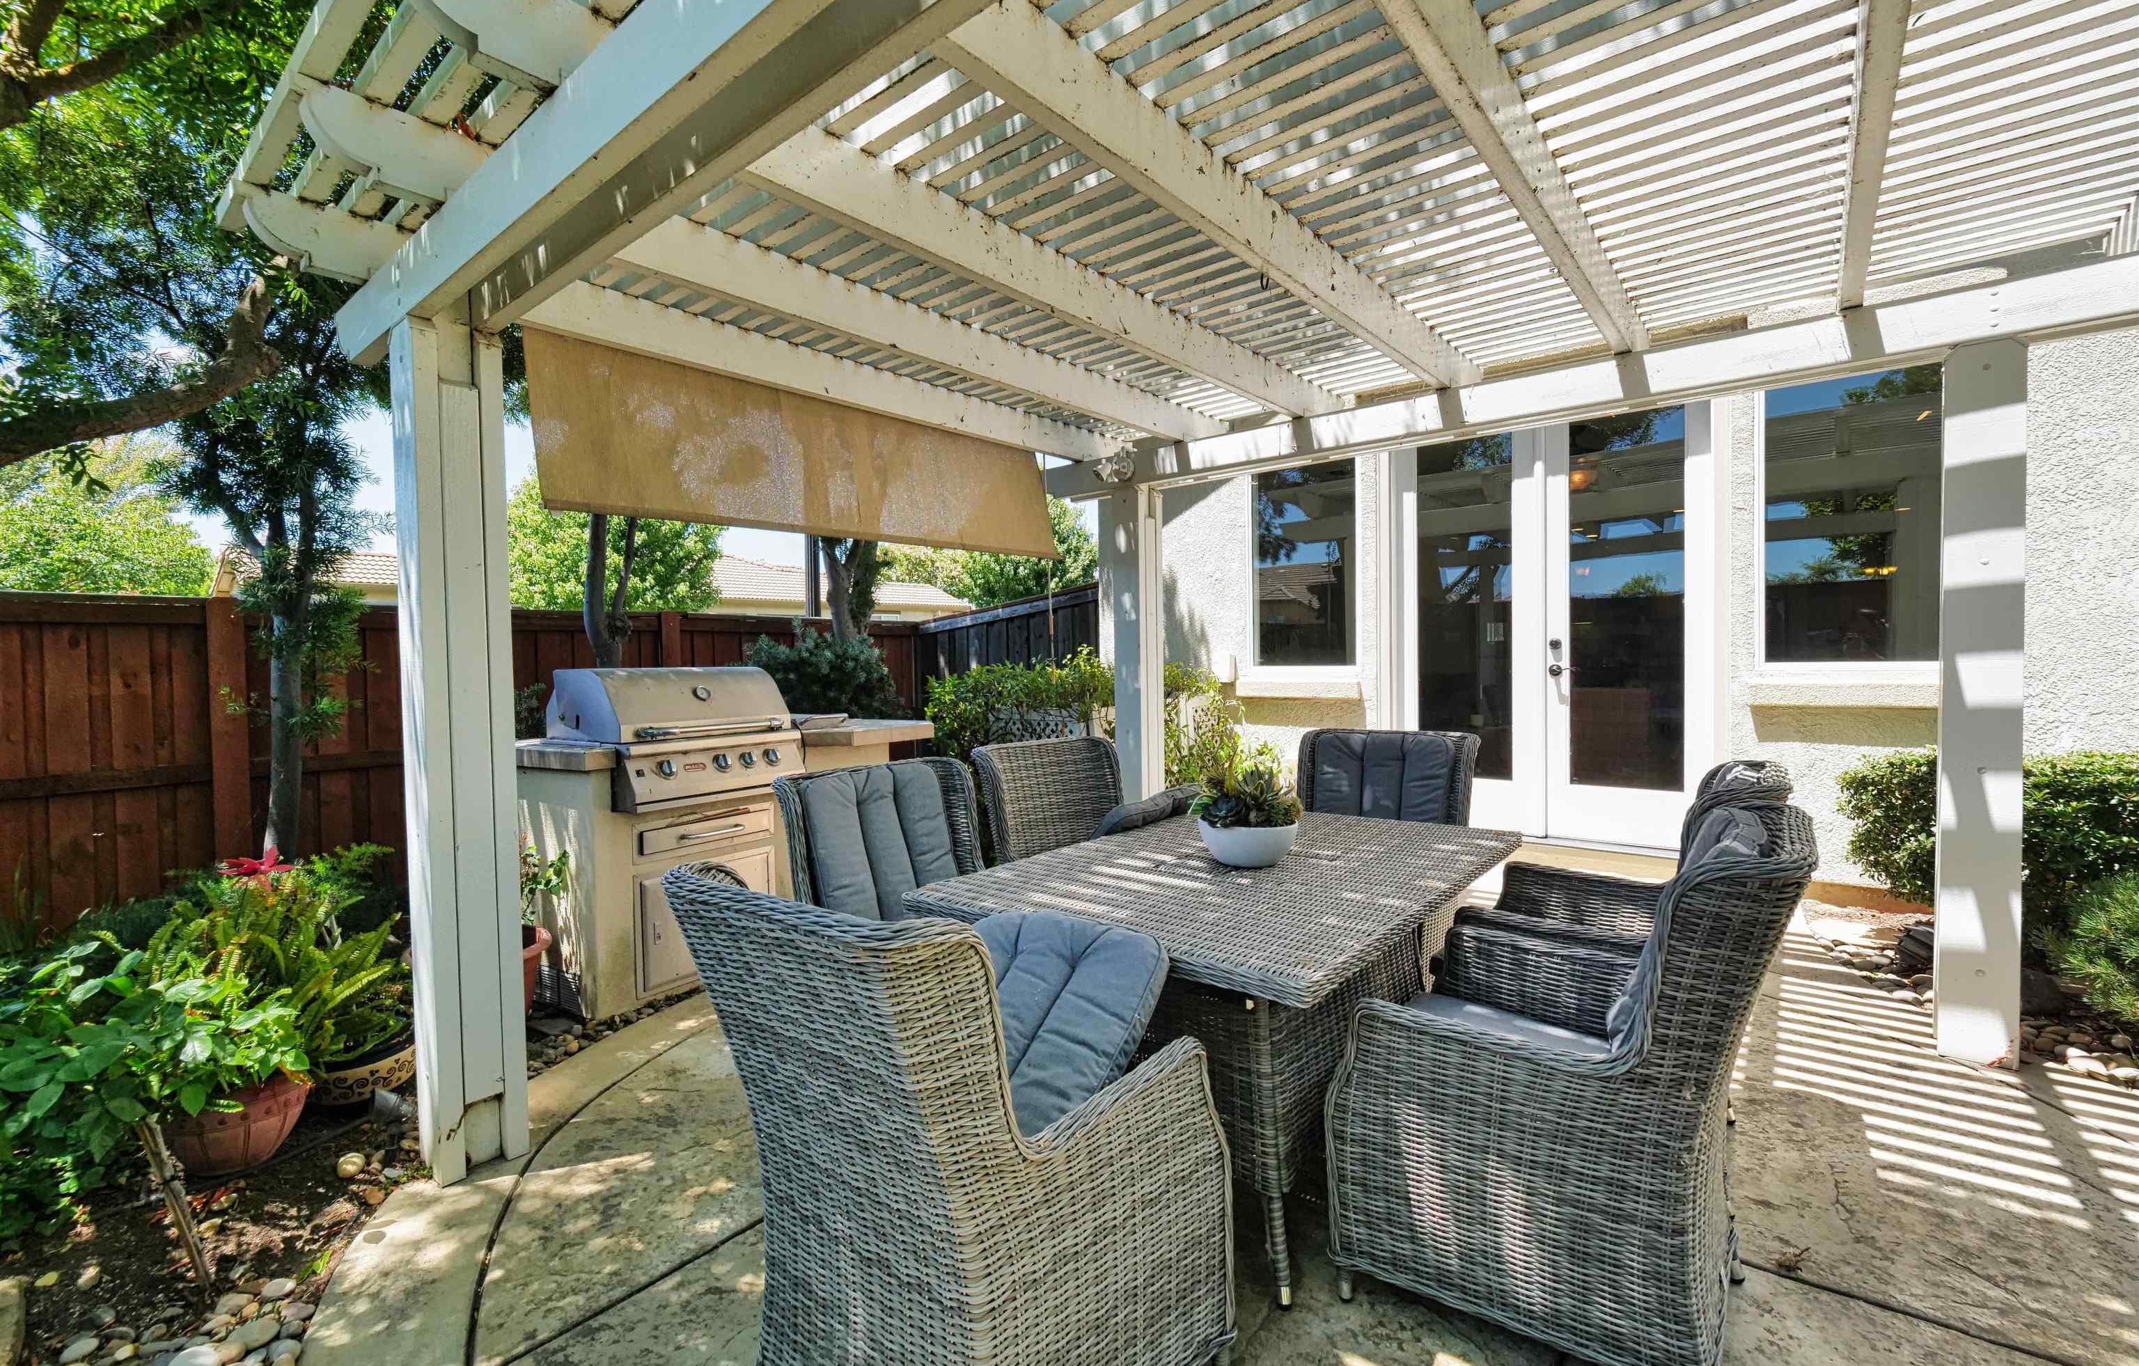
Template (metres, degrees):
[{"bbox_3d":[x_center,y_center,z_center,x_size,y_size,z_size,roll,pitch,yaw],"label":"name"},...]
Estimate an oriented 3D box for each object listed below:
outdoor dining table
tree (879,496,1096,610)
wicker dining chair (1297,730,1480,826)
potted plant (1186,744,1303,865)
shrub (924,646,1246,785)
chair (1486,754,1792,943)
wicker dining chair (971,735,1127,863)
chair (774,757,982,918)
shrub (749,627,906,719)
[{"bbox_3d":[0.474,0.820,2.257,0.973,0.722,1.495,0,2,39],"label":"outdoor dining table"},{"bbox_3d":[-1.492,-1.250,15.000,4.200,5.200,4.200,-1,1,0],"label":"tree"},{"bbox_3d":[1.022,0.681,2.941,0.618,0.953,0.741,0,1,33],"label":"wicker dining chair"},{"bbox_3d":[0.461,0.316,2.250,0.270,0.285,0.265,-1,1,0],"label":"potted plant"},{"bbox_3d":[0.068,0.555,5.511,2.000,1.360,0.850,0,1,27],"label":"shrub"},{"bbox_3d":[1.420,0.689,2.221,0.741,0.953,0.618,0,2,39],"label":"chair"},{"bbox_3d":[0.122,0.698,2.871,0.618,0.953,0.741,-2,2,-41],"label":"wicker dining chair"},{"bbox_3d":[-0.320,0.718,2.251,0.741,0.953,0.618,0,2,43],"label":"chair"},{"bbox_3d":[-1.729,0.445,6.209,1.120,1.580,1.100,-1,1,0],"label":"shrub"}]

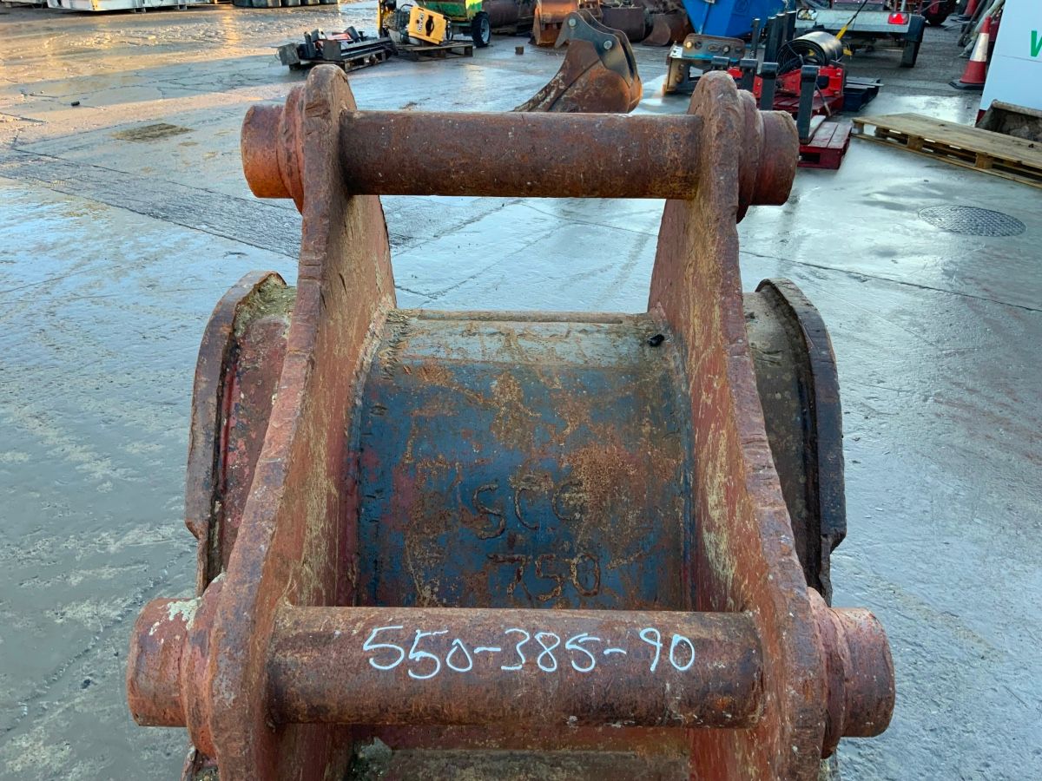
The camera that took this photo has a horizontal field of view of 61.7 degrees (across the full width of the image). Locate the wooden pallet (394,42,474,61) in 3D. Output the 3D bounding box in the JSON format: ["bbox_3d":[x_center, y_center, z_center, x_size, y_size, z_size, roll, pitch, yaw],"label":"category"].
[{"bbox_3d":[-1.334,-4.725,12.043,0.950,0.145,1.120,-18,34,-31],"label":"wooden pallet"}]

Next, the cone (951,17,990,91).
[{"bbox_3d":[5.389,-3.970,10.216,0.460,0.750,0.460,1,29,0],"label":"cone"}]

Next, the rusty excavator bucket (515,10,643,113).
[{"bbox_3d":[0.472,-3.032,8.125,1.320,0.990,0.360,12,31,20],"label":"rusty excavator bucket"}]

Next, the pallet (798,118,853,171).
[{"bbox_3d":[2.126,-2.126,7.380,1.200,0.160,1.000,12,31,20],"label":"pallet"}]

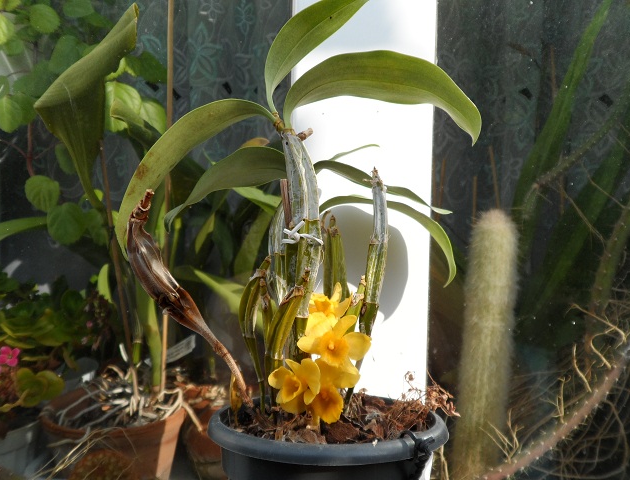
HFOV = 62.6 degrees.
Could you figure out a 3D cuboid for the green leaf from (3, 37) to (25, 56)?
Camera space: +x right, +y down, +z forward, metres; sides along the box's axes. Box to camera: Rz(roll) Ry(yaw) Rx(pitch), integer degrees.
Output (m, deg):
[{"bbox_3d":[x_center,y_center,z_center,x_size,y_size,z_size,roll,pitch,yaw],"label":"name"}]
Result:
[{"bbox_3d":[-0.419,-0.273,0.720,0.033,0.036,0.015,1,0,-11],"label":"green leaf"}]

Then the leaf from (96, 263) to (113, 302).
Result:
[{"bbox_3d":[-0.228,0.047,0.560,0.022,0.043,0.015,1,0,-11],"label":"leaf"}]

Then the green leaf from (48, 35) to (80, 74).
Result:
[{"bbox_3d":[-0.336,-0.248,0.700,0.046,0.059,0.020,1,0,-11],"label":"green leaf"}]

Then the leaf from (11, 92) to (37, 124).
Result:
[{"bbox_3d":[-0.377,-0.170,0.670,0.039,0.045,0.018,0,-17,-6],"label":"leaf"}]

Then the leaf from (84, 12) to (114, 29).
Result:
[{"bbox_3d":[-0.301,-0.305,0.720,0.047,0.028,0.020,1,0,-11],"label":"leaf"}]

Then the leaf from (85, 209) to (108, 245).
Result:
[{"bbox_3d":[-0.273,-0.016,0.640,0.037,0.050,0.018,0,-14,-11],"label":"leaf"}]

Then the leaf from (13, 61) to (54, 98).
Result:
[{"bbox_3d":[-0.381,-0.217,0.700,0.057,0.057,0.020,1,0,-11],"label":"leaf"}]

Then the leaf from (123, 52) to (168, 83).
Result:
[{"bbox_3d":[-0.225,-0.227,0.680,0.064,0.045,0.022,0,-22,-6],"label":"leaf"}]

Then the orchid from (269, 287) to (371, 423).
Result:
[{"bbox_3d":[0.004,0.092,0.415,0.082,0.109,0.065,1,0,-3],"label":"orchid"}]

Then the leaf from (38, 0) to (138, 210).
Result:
[{"bbox_3d":[-0.242,-0.140,0.550,0.111,0.221,0.075,1,0,-9],"label":"leaf"}]

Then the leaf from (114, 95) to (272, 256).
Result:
[{"bbox_3d":[-0.113,-0.063,0.430,0.165,0.063,0.050,-41,0,0],"label":"leaf"}]

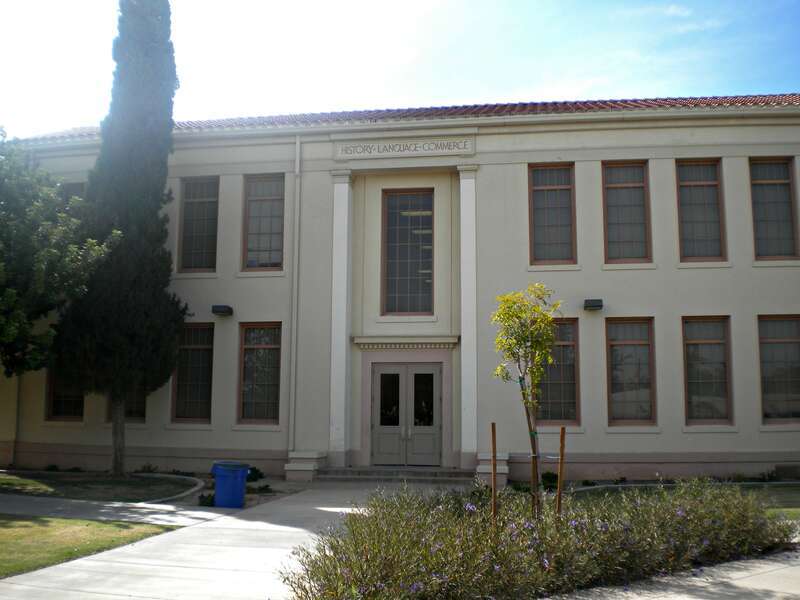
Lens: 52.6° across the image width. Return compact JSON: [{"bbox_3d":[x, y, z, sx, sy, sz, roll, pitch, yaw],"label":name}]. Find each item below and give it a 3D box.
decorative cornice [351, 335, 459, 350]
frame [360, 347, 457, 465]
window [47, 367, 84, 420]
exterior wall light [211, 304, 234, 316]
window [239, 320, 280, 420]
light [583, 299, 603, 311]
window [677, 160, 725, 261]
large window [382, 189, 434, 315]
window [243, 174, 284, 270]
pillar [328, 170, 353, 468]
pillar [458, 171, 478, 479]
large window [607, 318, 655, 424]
[{"bbox_3d":[0.149,1.045,19.343,2.559,0.323,0.270,-1,-7,7],"label":"decorative cornice"},{"bbox_3d":[0.191,2.536,18.886,2.164,2.731,0.350,-1,-7,8],"label":"frame"},{"bbox_3d":[-7.930,1.748,19.394,1.031,2.365,0.180,-1,-7,8],"label":"window"},{"bbox_3d":[-4.105,0.249,18.760,0.400,0.210,0.270,-1,-7,8],"label":"exterior wall light"},{"bbox_3d":[-3.209,1.698,18.701,1.031,2.365,0.180,-1,-7,8],"label":"window"},{"bbox_3d":[4.210,0.114,17.569,0.400,0.210,0.270,-1,-7,8],"label":"light"},{"bbox_3d":[6.838,-2.036,18.445,1.029,2.406,0.150,-1,-7,7],"label":"window"},{"bbox_3d":[0.205,-1.166,19.804,1.286,3.153,0.150,-1,-7,7],"label":"large window"},{"bbox_3d":[-3.203,-1.815,19.145,1.031,2.355,0.180,-1,-7,8],"label":"window"},{"bbox_3d":[-1.389,0.408,19.271,0.490,7.023,0.480,-1,-7,7],"label":"pillar"},{"bbox_3d":[1.565,0.338,18.212,0.440,6.896,0.450,-1,-7,8],"label":"pillar"},{"bbox_3d":[5.016,1.555,17.520,1.031,2.365,0.180,-1,-7,8],"label":"large window"}]

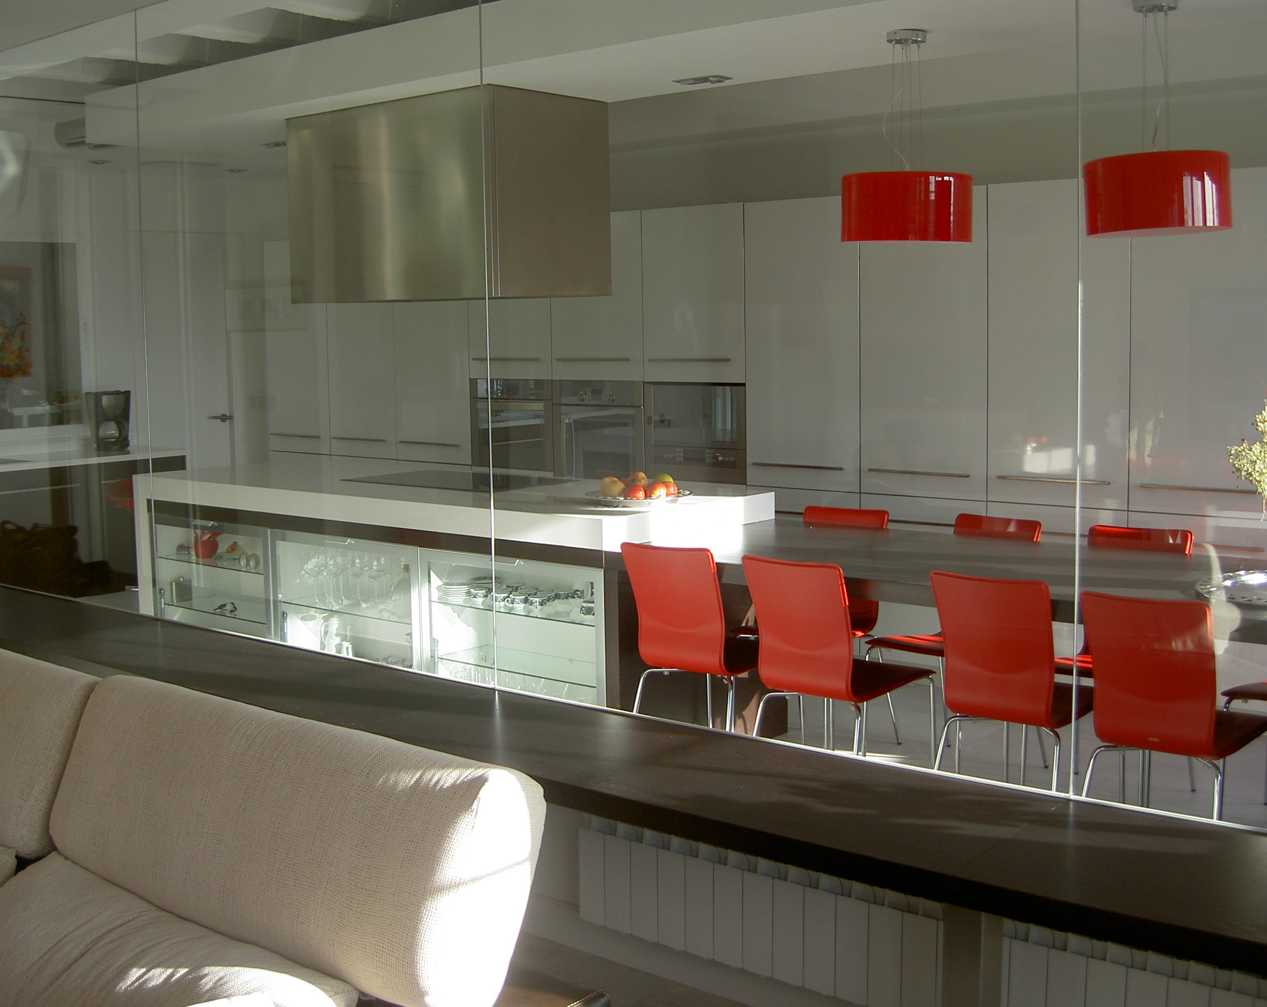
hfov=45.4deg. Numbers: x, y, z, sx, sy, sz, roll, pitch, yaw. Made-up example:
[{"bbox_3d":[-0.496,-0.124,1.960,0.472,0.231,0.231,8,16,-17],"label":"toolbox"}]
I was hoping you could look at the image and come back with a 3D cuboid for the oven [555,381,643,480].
[{"bbox_3d":[0.003,-0.395,7.574,0.595,0.455,0.550,5,9,41],"label":"oven"}]

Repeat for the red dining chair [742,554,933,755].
[{"bbox_3d":[0.590,0.565,4.458,0.440,0.860,0.520,5,9,41],"label":"red dining chair"}]

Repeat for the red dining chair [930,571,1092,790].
[{"bbox_3d":[1.059,0.593,4.116,0.440,0.860,0.520,5,9,41],"label":"red dining chair"}]

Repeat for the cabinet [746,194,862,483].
[{"bbox_3d":[0.915,-0.717,6.764,0.600,1.260,0.580,5,9,41],"label":"cabinet"}]

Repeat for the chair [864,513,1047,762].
[{"bbox_3d":[1.095,0.492,5.010,0.440,0.860,0.520,5,9,41],"label":"chair"}]

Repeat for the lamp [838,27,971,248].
[{"bbox_3d":[0.815,-1.094,4.508,0.400,0.640,0.400,-1,7,0],"label":"lamp"}]

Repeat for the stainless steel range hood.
[{"bbox_3d":[-0.752,-1.187,6.030,1.204,0.757,0.648,5,9,41],"label":"stainless steel range hood"}]

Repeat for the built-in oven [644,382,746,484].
[{"bbox_3d":[0.457,-0.357,7.185,0.595,0.455,0.550,5,9,41],"label":"built-in oven"}]

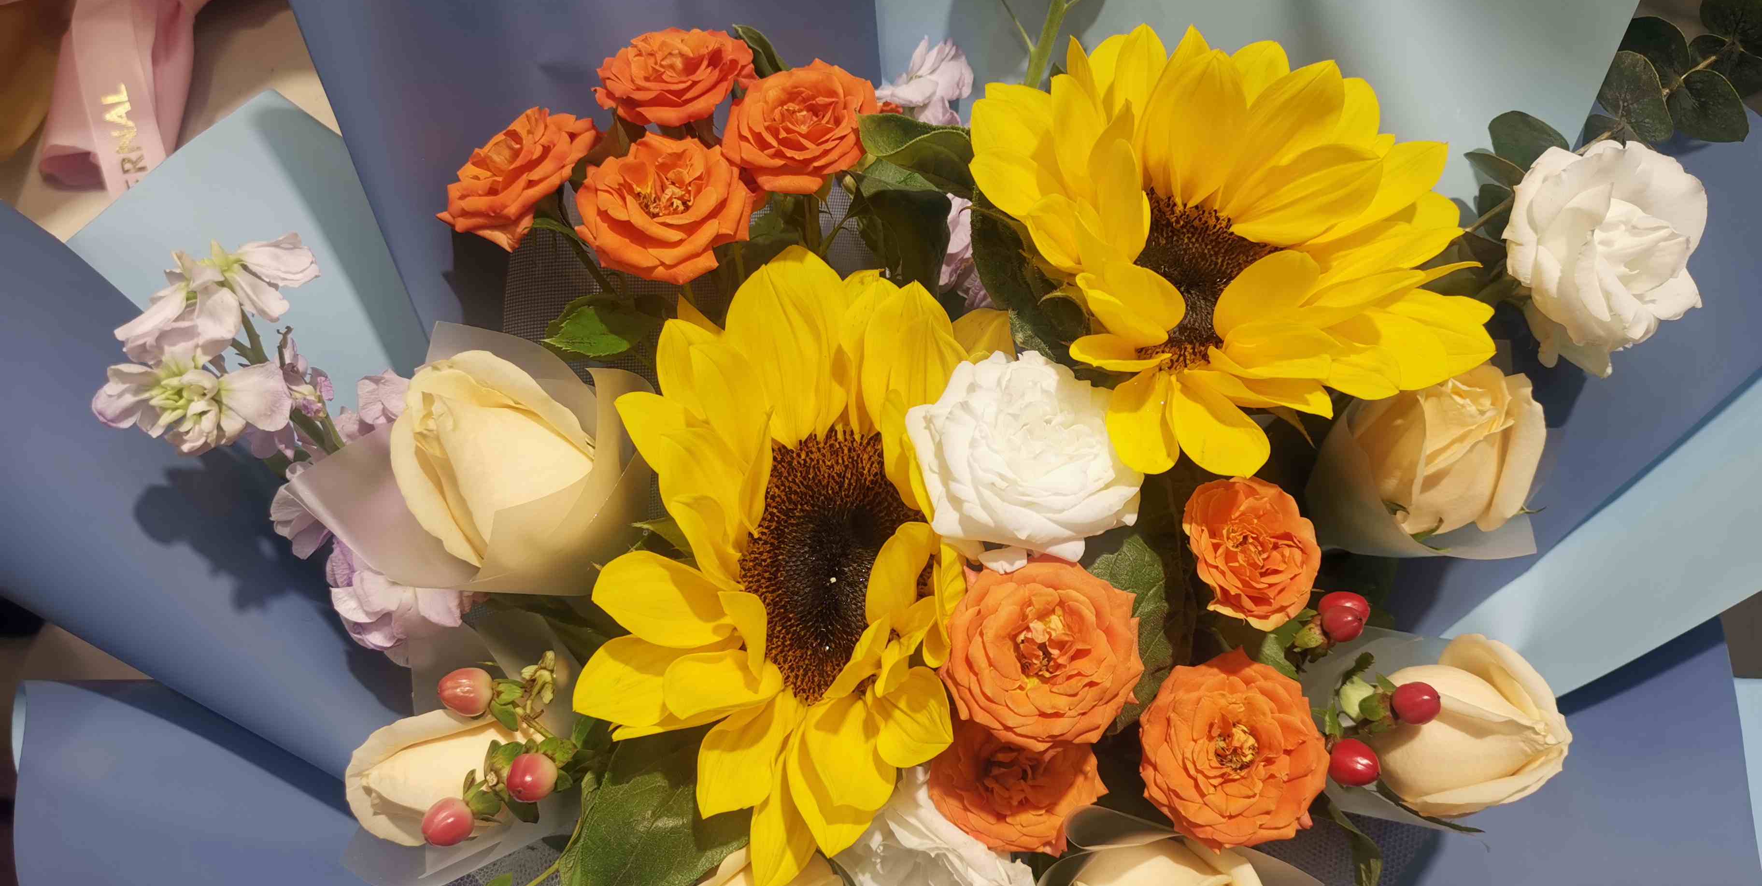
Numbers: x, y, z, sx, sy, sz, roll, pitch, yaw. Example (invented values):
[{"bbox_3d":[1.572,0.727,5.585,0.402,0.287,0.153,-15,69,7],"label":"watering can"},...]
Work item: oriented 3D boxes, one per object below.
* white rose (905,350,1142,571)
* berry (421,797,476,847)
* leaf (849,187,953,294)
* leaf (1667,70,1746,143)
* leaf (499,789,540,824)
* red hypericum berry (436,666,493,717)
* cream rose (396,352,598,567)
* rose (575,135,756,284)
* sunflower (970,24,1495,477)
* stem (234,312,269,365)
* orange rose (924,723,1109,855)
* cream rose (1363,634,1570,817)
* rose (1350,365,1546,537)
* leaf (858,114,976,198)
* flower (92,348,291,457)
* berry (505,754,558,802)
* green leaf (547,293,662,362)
[{"bbox_3d":[0.037,0.004,0.365,0.060,0.043,0.060,2,72,-7],"label":"white rose"},{"bbox_3d":[-0.113,0.099,0.360,0.015,0.013,0.013,-25,89,-34],"label":"berry"},{"bbox_3d":[0.006,-0.058,0.395,0.027,0.012,0.034,0,96,0],"label":"leaf"},{"bbox_3d":[0.256,-0.104,0.425,0.026,0.005,0.020,27,72,10],"label":"leaf"},{"bbox_3d":[-0.101,0.102,0.385,0.013,0.004,0.008,31,67,8],"label":"leaf"},{"bbox_3d":[-0.109,0.065,0.360,0.015,0.013,0.013,-3,91,-27],"label":"red hypericum berry"},{"bbox_3d":[-0.105,0.004,0.375,0.051,0.056,0.051,-23,55,26],"label":"cream rose"},{"bbox_3d":[-0.062,-0.067,0.395,0.050,0.035,0.050,1,63,-3],"label":"rose"},{"bbox_3d":[0.097,-0.053,0.380,0.138,0.057,0.130,0,63,-14],"label":"sunflower"},{"bbox_3d":[-0.194,-0.033,0.425,0.004,0.020,0.004,-24,18,0],"label":"stem"},{"bbox_3d":[0.038,0.093,0.385,0.049,0.034,0.049,0,84,-2],"label":"orange rose"},{"bbox_3d":[0.170,0.083,0.400,0.058,0.053,0.053,5,90,25],"label":"cream rose"},{"bbox_3d":[0.173,0.001,0.420,0.054,0.054,0.054,0,63,-27],"label":"rose"},{"bbox_3d":[0.011,-0.083,0.395,0.036,0.012,0.027,12,57,4],"label":"leaf"},{"bbox_3d":[-0.208,-0.013,0.415,0.056,0.036,0.033,0,81,18],"label":"flower"},{"bbox_3d":[-0.095,0.091,0.375,0.013,0.013,0.014,44,42,-2],"label":"berry"},{"bbox_3d":[-0.084,-0.035,0.415,0.037,0.007,0.025,-8,46,-12],"label":"green leaf"}]

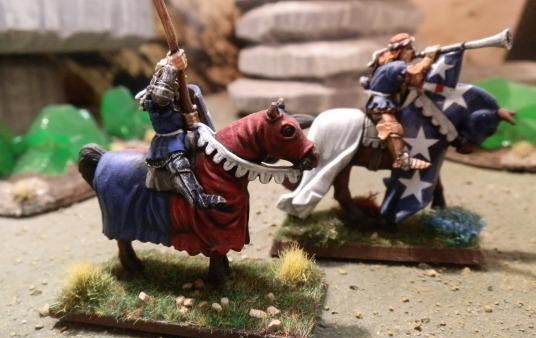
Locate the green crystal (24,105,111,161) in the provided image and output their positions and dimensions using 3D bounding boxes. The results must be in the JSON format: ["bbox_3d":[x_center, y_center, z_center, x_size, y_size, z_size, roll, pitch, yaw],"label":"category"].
[{"bbox_3d":[-0.103,-0.018,0.222,0.042,0.028,0.028,-4,11,-17],"label":"green crystal"}]

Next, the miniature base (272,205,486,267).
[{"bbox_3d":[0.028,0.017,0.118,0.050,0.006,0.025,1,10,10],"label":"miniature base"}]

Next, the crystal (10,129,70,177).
[{"bbox_3d":[-0.104,-0.007,0.200,0.026,0.020,0.020,-4,11,-17],"label":"crystal"}]

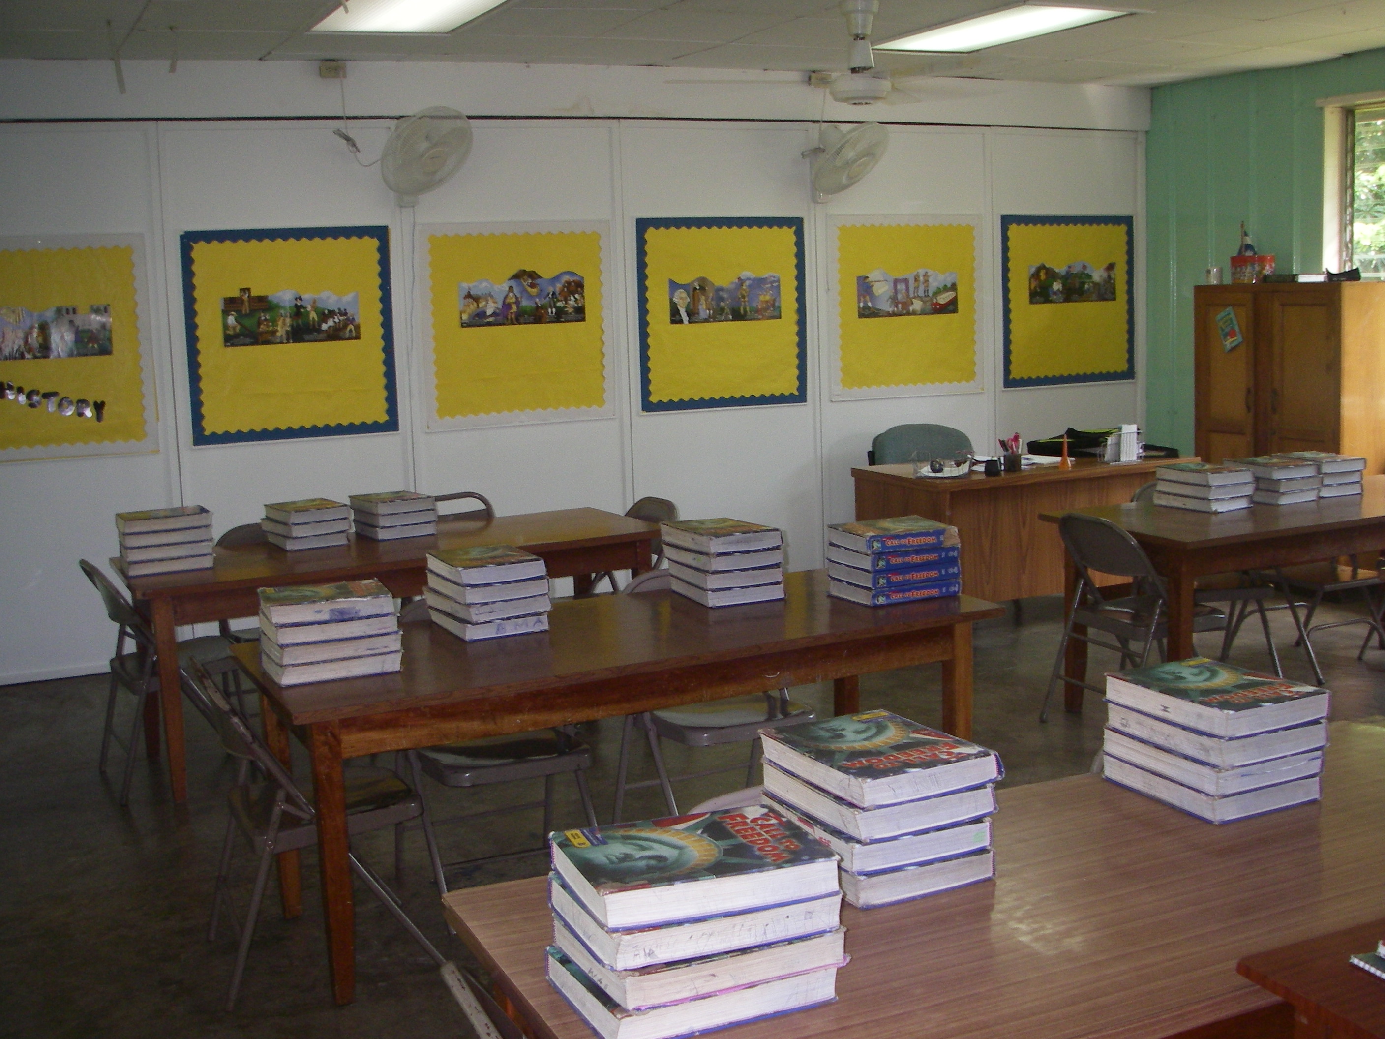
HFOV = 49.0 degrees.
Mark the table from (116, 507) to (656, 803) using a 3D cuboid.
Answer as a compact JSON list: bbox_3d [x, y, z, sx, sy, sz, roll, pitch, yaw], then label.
[{"bbox_3d":[-1.068,0.448,5.441,1.822,0.727,0.690,-6,9,-27],"label":"table"}]

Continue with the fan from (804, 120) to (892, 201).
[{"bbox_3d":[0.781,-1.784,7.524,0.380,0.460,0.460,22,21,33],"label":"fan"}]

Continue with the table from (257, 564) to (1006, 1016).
[{"bbox_3d":[-0.168,0.633,4.024,1.887,0.721,0.747,-6,9,-26],"label":"table"}]

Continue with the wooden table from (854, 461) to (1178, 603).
[{"bbox_3d":[1.548,0.114,6.984,1.453,0.760,0.700,-6,9,-25],"label":"wooden table"}]

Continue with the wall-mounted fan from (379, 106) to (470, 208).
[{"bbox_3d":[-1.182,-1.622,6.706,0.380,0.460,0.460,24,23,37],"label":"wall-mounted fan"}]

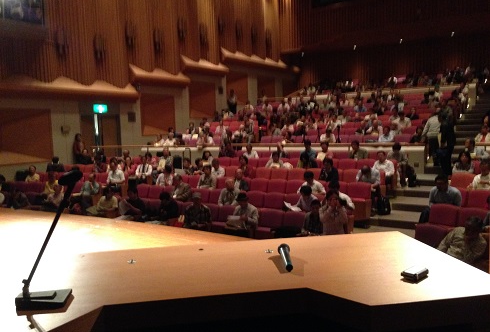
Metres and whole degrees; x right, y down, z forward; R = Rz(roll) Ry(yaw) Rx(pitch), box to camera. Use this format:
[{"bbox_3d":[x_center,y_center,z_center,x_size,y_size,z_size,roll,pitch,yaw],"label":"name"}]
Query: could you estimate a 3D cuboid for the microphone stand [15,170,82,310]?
[{"bbox_3d":[-0.539,0.198,1.313,0.175,0.364,0.128,-2,4,-10],"label":"microphone stand"}]

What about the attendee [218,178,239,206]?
[{"bbox_3d":[-0.403,0.891,10.552,0.520,1.180,0.720,0,4,24],"label":"attendee"}]

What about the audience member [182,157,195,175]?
[{"bbox_3d":[-1.716,0.339,13.468,0.460,1.100,0.700,1,5,37],"label":"audience member"}]

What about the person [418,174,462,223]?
[{"bbox_3d":[3.406,0.716,7.982,0.550,1.111,0.800,1,5,37],"label":"person"}]

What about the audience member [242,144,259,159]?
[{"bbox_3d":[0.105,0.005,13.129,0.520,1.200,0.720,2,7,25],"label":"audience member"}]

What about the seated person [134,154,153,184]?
[{"bbox_3d":[-3.307,0.273,15.060,0.520,1.210,0.740,-1,4,10],"label":"seated person"}]

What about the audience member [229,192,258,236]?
[{"bbox_3d":[-0.090,1.082,8.432,0.500,1.191,0.780,1,5,39],"label":"audience member"}]

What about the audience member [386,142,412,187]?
[{"bbox_3d":[4.025,-0.053,12.267,0.550,1.090,0.780,0,4,20],"label":"audience member"}]

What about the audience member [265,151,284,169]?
[{"bbox_3d":[0.746,0.162,12.715,0.480,1.100,0.720,0,4,30],"label":"audience member"}]

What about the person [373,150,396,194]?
[{"bbox_3d":[3.173,0.207,10.796,0.500,1.100,0.780,1,5,37],"label":"person"}]

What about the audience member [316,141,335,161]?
[{"bbox_3d":[2.274,-0.125,13.508,0.520,1.160,0.720,1,5,32],"label":"audience member"}]

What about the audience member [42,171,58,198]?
[{"bbox_3d":[-5.725,0.787,13.734,0.500,1.230,0.720,-1,4,8],"label":"audience member"}]

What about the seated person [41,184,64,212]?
[{"bbox_3d":[-4.928,1.055,11.786,0.470,1.100,0.750,0,4,25],"label":"seated person"}]

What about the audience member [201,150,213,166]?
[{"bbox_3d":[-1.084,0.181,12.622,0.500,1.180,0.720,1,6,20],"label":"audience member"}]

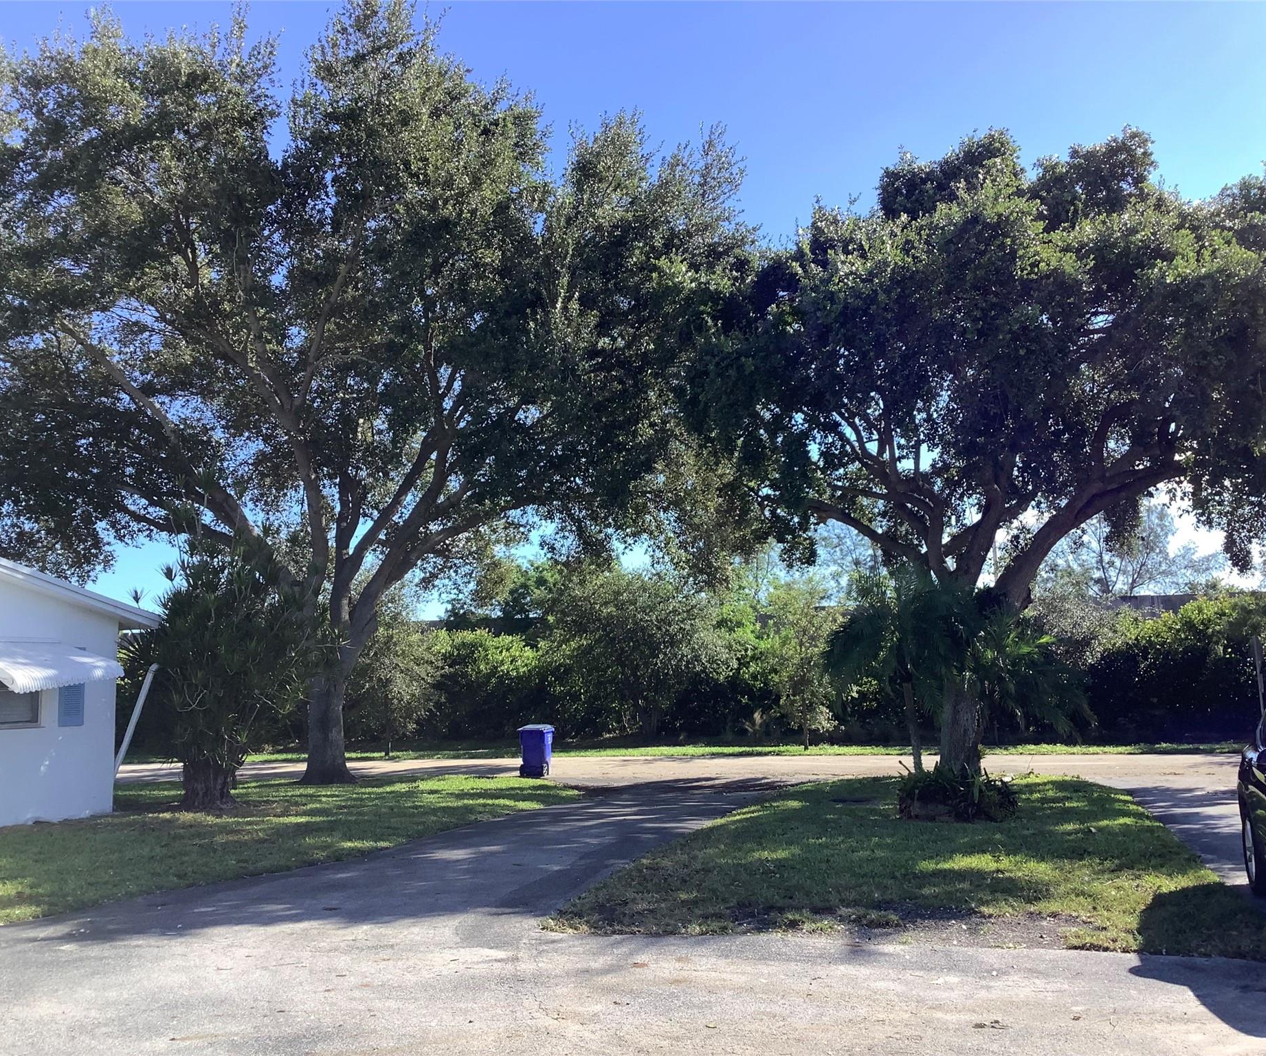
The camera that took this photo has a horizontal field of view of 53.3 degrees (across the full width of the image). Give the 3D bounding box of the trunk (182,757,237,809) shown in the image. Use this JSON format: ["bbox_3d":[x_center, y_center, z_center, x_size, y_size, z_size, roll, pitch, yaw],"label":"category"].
[{"bbox_3d":[-6.322,3.809,18.800,0.820,0.750,0.800,1,-8,-19],"label":"trunk"}]

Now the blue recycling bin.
[{"bbox_3d":[-1.990,4.589,26.000,0.600,1.060,0.730,-4,-7,14],"label":"blue recycling bin"}]

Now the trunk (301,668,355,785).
[{"bbox_3d":[-6.127,3.997,25.400,1.080,2.270,1.020,0,-7,-14],"label":"trunk"}]

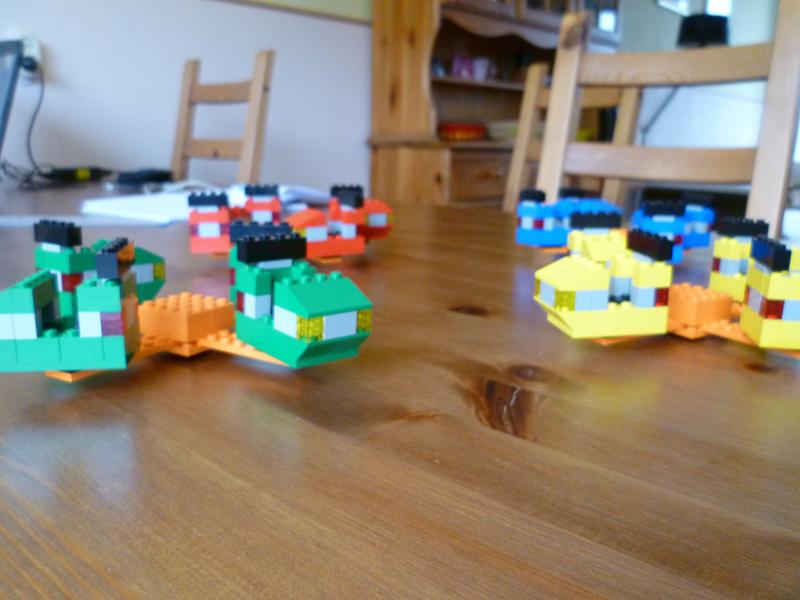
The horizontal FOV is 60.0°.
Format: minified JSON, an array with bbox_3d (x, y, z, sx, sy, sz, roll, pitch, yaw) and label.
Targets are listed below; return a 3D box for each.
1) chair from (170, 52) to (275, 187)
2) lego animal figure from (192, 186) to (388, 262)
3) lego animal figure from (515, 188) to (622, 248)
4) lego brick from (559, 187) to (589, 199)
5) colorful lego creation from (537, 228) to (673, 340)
[{"bbox_3d":[-0.568,-0.060,1.655,0.395,1.035,0.480,12,17,39],"label":"chair"},{"bbox_3d":[-0.093,-0.068,0.592,0.156,0.055,0.152,3,14,8],"label":"lego animal figure"},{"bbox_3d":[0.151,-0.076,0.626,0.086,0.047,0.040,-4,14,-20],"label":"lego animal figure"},{"bbox_3d":[0.168,-0.103,0.663,0.008,0.011,0.032,-4,14,-21],"label":"lego brick"},{"bbox_3d":[0.099,-0.009,0.340,0.056,0.046,0.032,-1,14,-10],"label":"colorful lego creation"}]

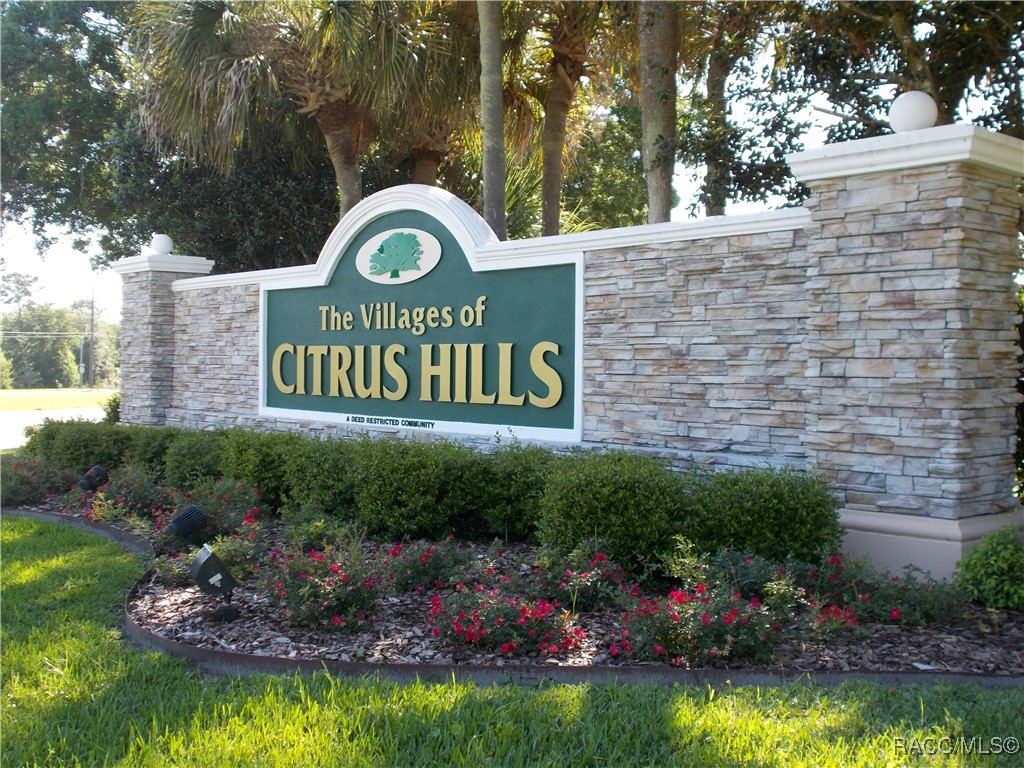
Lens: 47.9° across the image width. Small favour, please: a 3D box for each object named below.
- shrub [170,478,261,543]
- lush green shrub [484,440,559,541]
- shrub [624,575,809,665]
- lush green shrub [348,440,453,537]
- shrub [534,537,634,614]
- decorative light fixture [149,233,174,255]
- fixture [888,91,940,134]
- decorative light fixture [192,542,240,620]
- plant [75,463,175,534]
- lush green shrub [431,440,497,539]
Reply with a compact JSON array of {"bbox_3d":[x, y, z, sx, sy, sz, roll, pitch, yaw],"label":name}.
[{"bbox_3d":[-2.570,1.069,10.000,0.850,0.480,0.750,0,1,-14],"label":"shrub"},{"bbox_3d":[0.121,0.884,9.153,0.780,0.778,0.780,-1,1,-40],"label":"lush green shrub"},{"bbox_3d":[1.081,1.200,6.220,0.970,0.410,0.720,1,1,10],"label":"shrub"},{"bbox_3d":[-0.978,0.918,10.300,0.900,0.800,0.950,0,1,-40],"label":"lush green shrub"},{"bbox_3d":[0.460,1.173,7.220,0.600,0.420,0.550,1,1,4],"label":"shrub"},{"bbox_3d":[-5.576,-2.230,18.406,0.325,0.330,0.325,-1,1,-40],"label":"decorative light fixture"},{"bbox_3d":[3.045,-2.063,8.750,0.350,0.350,0.350,0,1,-40],"label":"fixture"},{"bbox_3d":[-1.753,1.145,6.800,0.250,0.450,0.200,0,1,-37],"label":"decorative light fixture"},{"bbox_3d":[-3.637,1.036,10.800,0.920,0.500,0.800,0,1,-19],"label":"plant"},{"bbox_3d":[-0.389,0.875,9.613,0.750,0.775,0.720,-1,1,-40],"label":"lush green shrub"}]

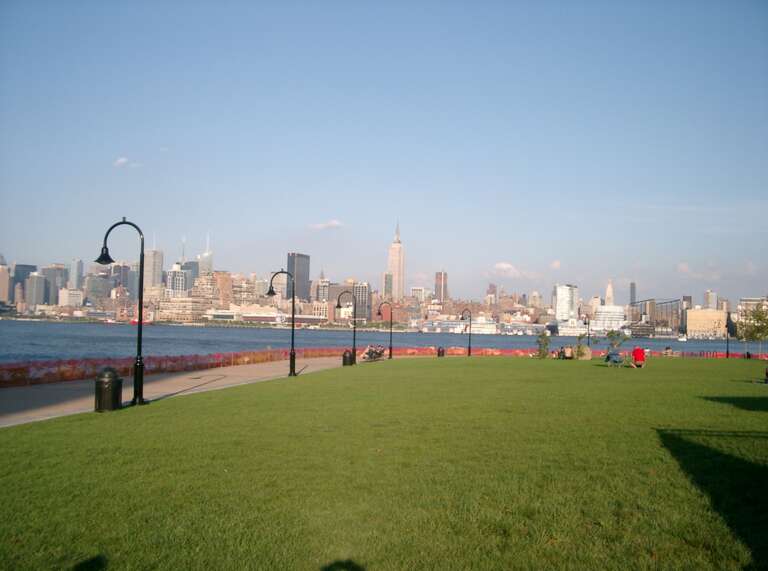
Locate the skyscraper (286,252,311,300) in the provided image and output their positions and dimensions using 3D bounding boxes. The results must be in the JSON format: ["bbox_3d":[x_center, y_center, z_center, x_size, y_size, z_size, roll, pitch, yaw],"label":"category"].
[{"bbox_3d":[-270.708,11.237,2600.000,36.000,229.000,78.000,0,-3,29],"label":"skyscraper"}]

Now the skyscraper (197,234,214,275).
[{"bbox_3d":[-730.139,-33.727,3357.835,48.000,362.000,50.000,0,-4,30],"label":"skyscraper"}]

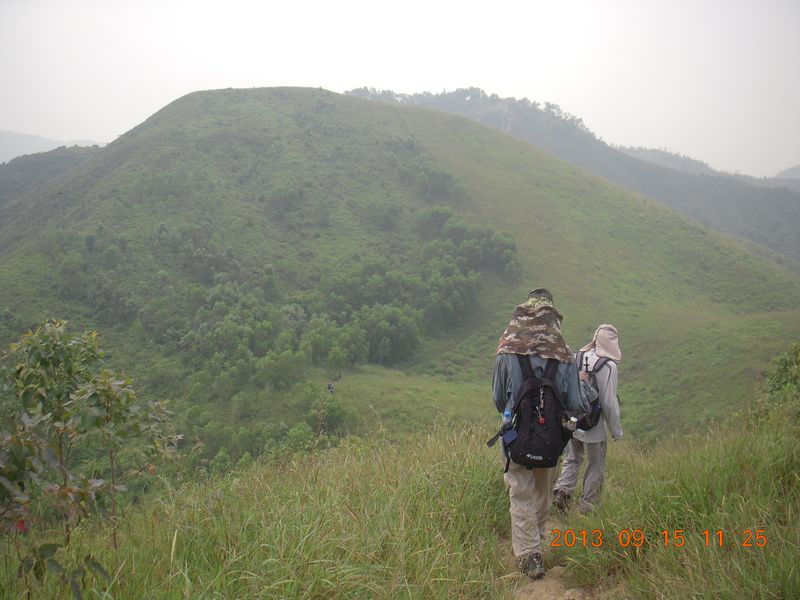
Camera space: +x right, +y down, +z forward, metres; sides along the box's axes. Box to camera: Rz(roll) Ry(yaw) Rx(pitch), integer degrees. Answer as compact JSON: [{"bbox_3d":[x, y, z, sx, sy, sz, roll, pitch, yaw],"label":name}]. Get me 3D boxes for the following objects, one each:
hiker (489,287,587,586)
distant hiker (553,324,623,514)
[{"bbox_3d":[0.813,0.772,5.120,0.560,1.690,0.560,1,4,14],"label":"hiker"},{"bbox_3d":[1.584,1.010,7.420,0.510,1.620,0.580,3,5,36],"label":"distant hiker"}]

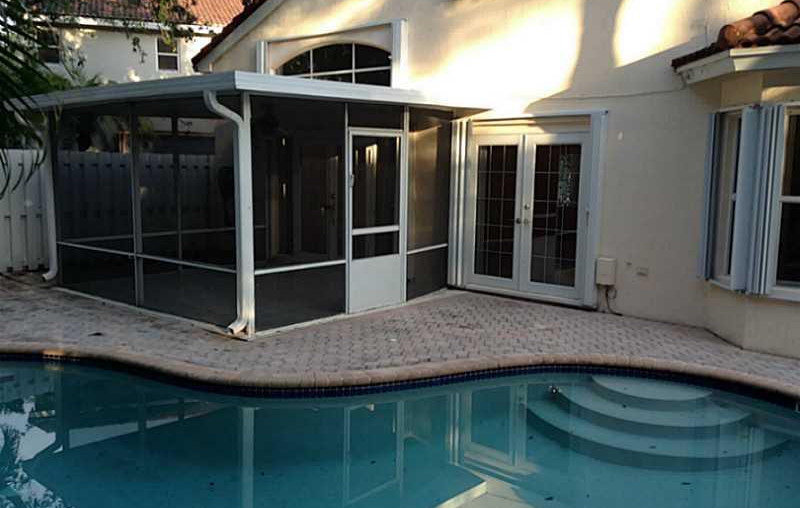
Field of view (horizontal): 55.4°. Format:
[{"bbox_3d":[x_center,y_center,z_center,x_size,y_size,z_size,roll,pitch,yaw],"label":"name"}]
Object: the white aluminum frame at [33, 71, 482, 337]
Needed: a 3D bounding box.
[{"bbox_3d":[-1.965,-0.769,9.956,4.576,2.517,3.854,6,9,40],"label":"white aluminum frame"}]

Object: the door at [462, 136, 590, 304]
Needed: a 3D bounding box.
[{"bbox_3d":[1.544,-0.489,9.539,1.760,2.038,0.114,6,9,40],"label":"door"}]

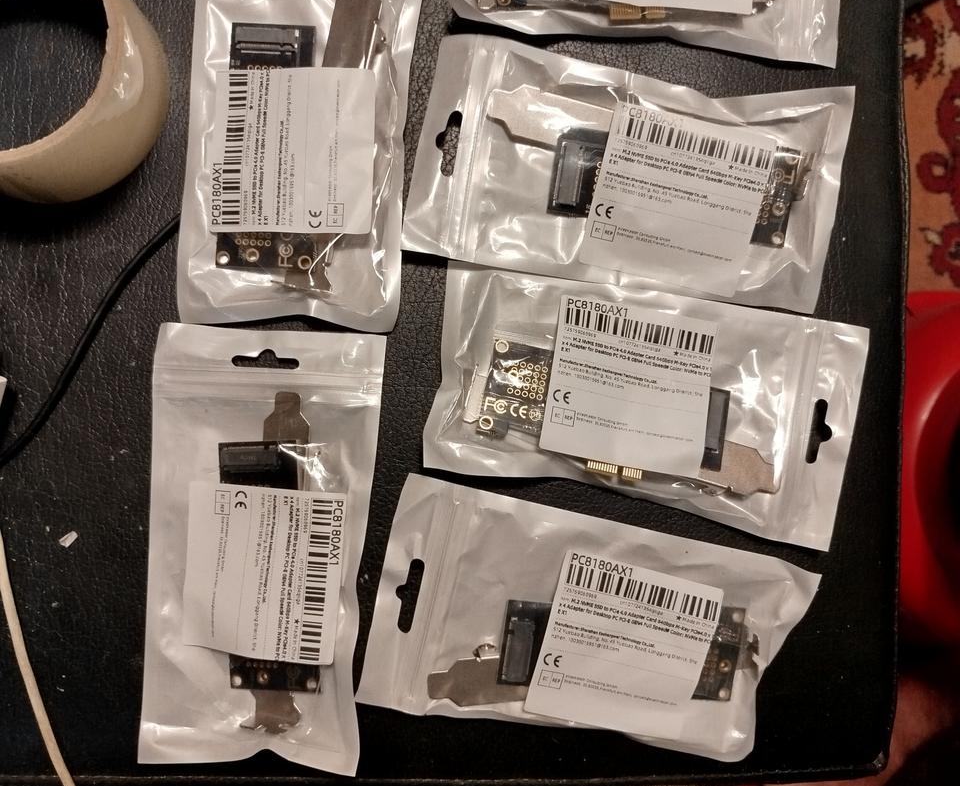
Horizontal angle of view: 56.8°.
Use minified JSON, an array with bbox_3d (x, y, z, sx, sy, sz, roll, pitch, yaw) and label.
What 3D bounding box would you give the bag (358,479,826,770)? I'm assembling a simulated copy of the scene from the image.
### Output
[{"bbox_3d":[0.041,0.087,0.321,0.157,0.018,0.083,12,88,0],"label":"bag"}]

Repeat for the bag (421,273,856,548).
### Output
[{"bbox_3d":[0.061,0.003,0.324,0.159,0.018,0.085,10,88,0],"label":"bag"}]

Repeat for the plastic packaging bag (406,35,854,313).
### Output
[{"bbox_3d":[0.056,-0.084,0.327,0.159,0.018,0.085,9,88,0],"label":"plastic packaging bag"}]

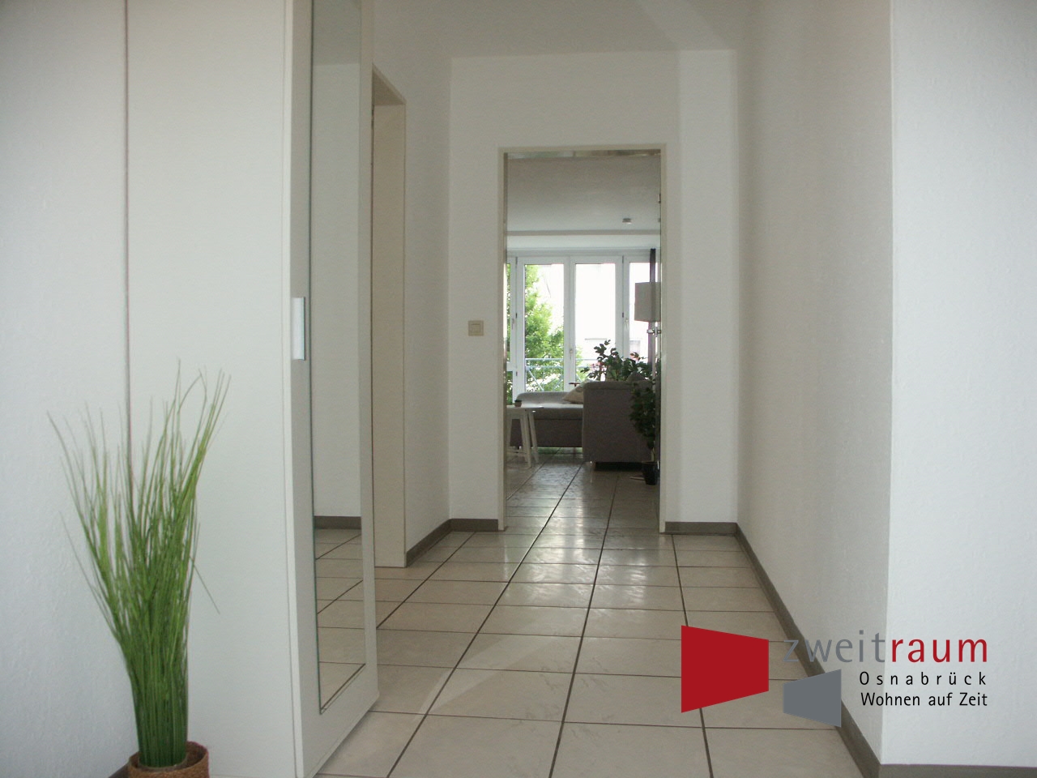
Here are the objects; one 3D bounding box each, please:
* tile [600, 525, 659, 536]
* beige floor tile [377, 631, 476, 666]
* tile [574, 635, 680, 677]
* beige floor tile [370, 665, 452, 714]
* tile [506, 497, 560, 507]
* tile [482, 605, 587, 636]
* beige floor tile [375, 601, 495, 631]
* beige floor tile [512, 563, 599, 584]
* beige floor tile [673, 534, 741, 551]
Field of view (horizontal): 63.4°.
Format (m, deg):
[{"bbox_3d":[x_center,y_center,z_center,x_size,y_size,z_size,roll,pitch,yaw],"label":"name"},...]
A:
[{"bbox_3d":[0.595,0.745,4.338,0.274,0.010,0.205,0,1,8],"label":"tile"},{"bbox_3d":[-0.320,0.792,2.559,0.333,0.010,0.328,0,1,8],"label":"beige floor tile"},{"bbox_3d":[0.345,0.793,2.467,0.333,0.010,0.327,0,1,8],"label":"tile"},{"bbox_3d":[-0.368,0.799,2.237,0.333,0.010,0.328,0,1,8],"label":"beige floor tile"},{"bbox_3d":[0.085,0.724,5.301,0.333,0.010,0.327,0,1,8],"label":"tile"},{"bbox_3d":[0.059,0.786,2.834,0.333,0.010,0.326,0,1,8],"label":"tile"},{"bbox_3d":[-0.274,0.790,2.907,0.333,0.010,0.326,0,1,8],"label":"beige floor tile"},{"bbox_3d":[0.156,0.770,3.480,0.333,0.010,0.326,0,1,8],"label":"beige floor tile"},{"bbox_3d":[0.906,0.750,4.050,0.309,0.010,0.335,0,1,8],"label":"beige floor tile"}]

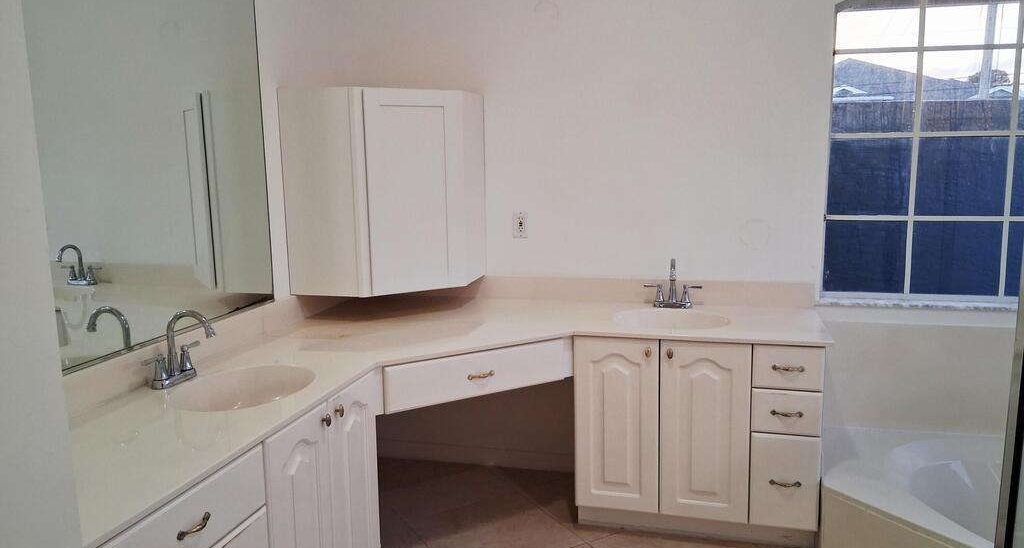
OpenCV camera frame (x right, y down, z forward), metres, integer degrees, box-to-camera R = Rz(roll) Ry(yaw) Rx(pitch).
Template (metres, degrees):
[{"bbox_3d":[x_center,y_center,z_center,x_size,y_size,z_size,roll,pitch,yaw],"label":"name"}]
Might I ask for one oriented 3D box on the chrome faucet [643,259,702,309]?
[{"bbox_3d":[0.631,0.042,3.017,0.224,0.201,0.167,1,9,15],"label":"chrome faucet"}]

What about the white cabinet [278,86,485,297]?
[{"bbox_3d":[-0.544,-0.349,3.201,0.862,0.770,0.638,-6,10,-29],"label":"white cabinet"}]

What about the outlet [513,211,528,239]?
[{"bbox_3d":[0.035,-0.212,3.303,0.071,0.118,0.010,1,9,15],"label":"outlet"}]

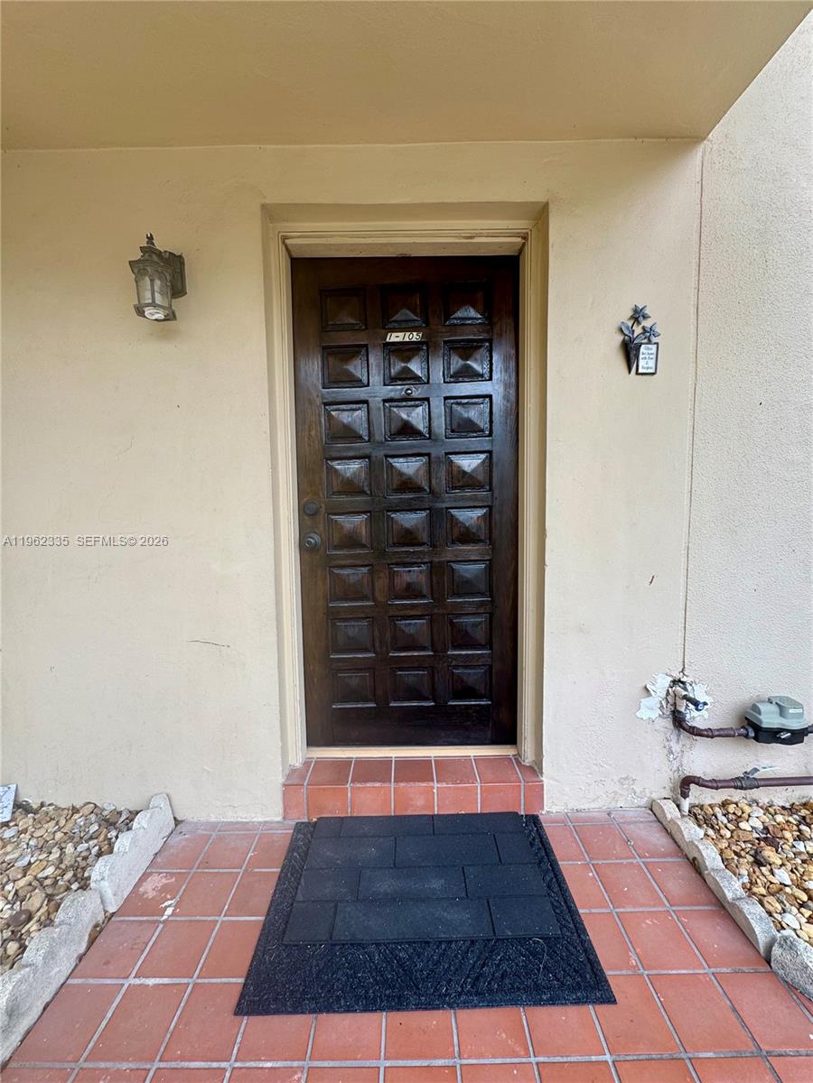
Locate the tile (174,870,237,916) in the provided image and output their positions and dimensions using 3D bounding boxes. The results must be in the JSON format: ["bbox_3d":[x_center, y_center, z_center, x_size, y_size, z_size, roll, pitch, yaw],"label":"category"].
[{"bbox_3d":[-0.625,1.105,1.368,0.154,0.014,0.156,-1,5,0],"label":"tile"}]

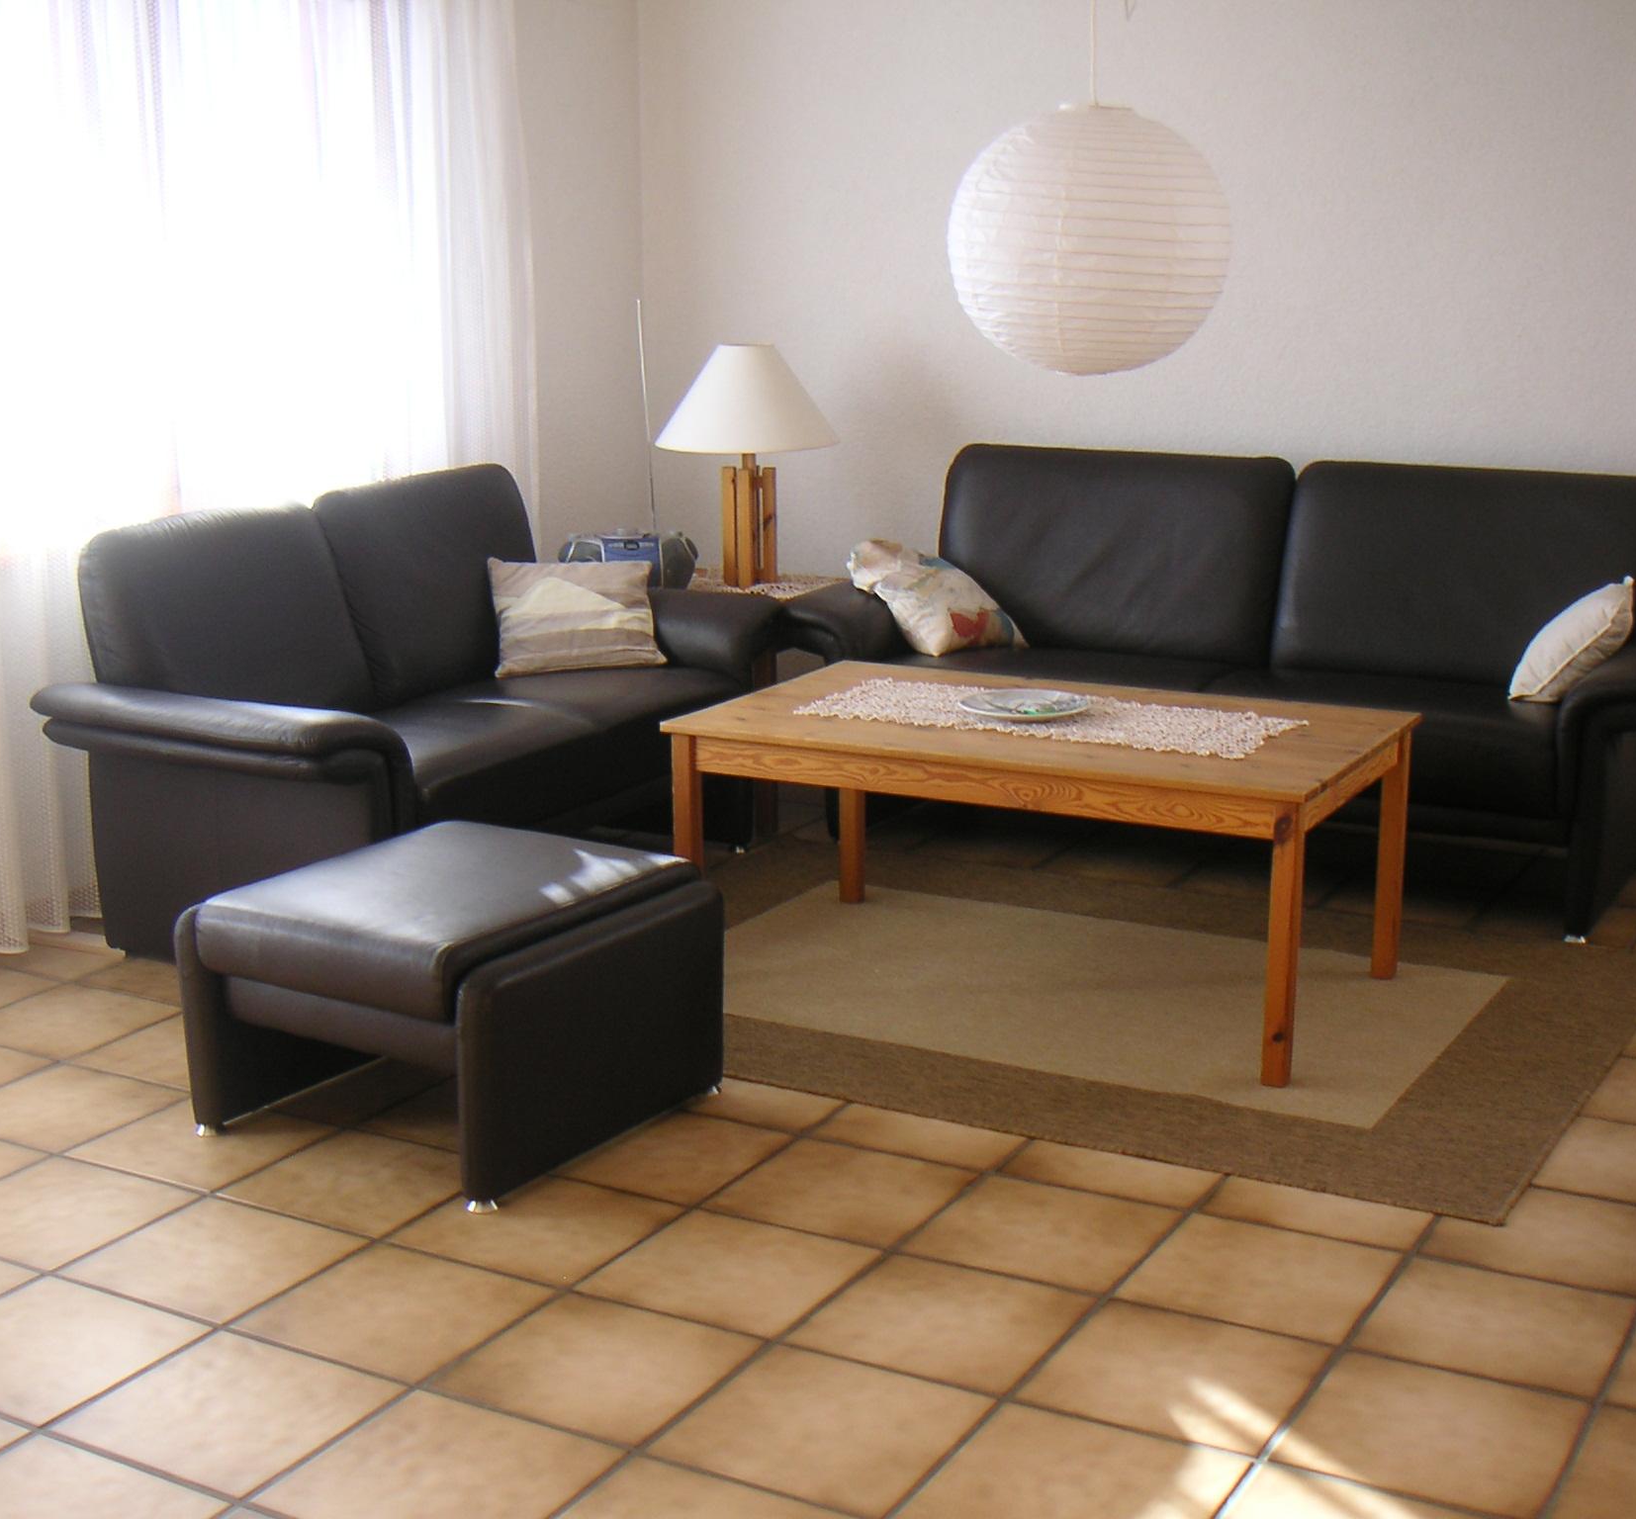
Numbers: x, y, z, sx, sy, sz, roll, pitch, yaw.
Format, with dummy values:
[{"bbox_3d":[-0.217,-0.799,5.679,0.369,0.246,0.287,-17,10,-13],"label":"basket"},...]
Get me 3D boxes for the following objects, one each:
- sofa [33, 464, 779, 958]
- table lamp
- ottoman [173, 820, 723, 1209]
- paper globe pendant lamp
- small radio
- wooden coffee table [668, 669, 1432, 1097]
[{"bbox_3d":[-0.820,-0.121,4.644,0.870,0.870,1.580,6,14,29],"label":"sofa"},{"bbox_3d":[-0.181,-0.754,5.566,0.477,0.601,0.477,-1,12,-2],"label":"table lamp"},{"bbox_3d":[-0.569,0.376,3.454,0.615,0.400,0.605,7,14,31],"label":"ottoman"},{"bbox_3d":[0.485,-0.929,3.870,0.500,0.480,0.500,1,12,7],"label":"paper globe pendant lamp"},{"bbox_3d":[-0.494,-0.538,5.629,0.345,0.160,0.200,-2,12,-5],"label":"small radio"},{"bbox_3d":[0.425,0.167,4.097,1.225,0.508,0.695,6,14,29],"label":"wooden coffee table"}]

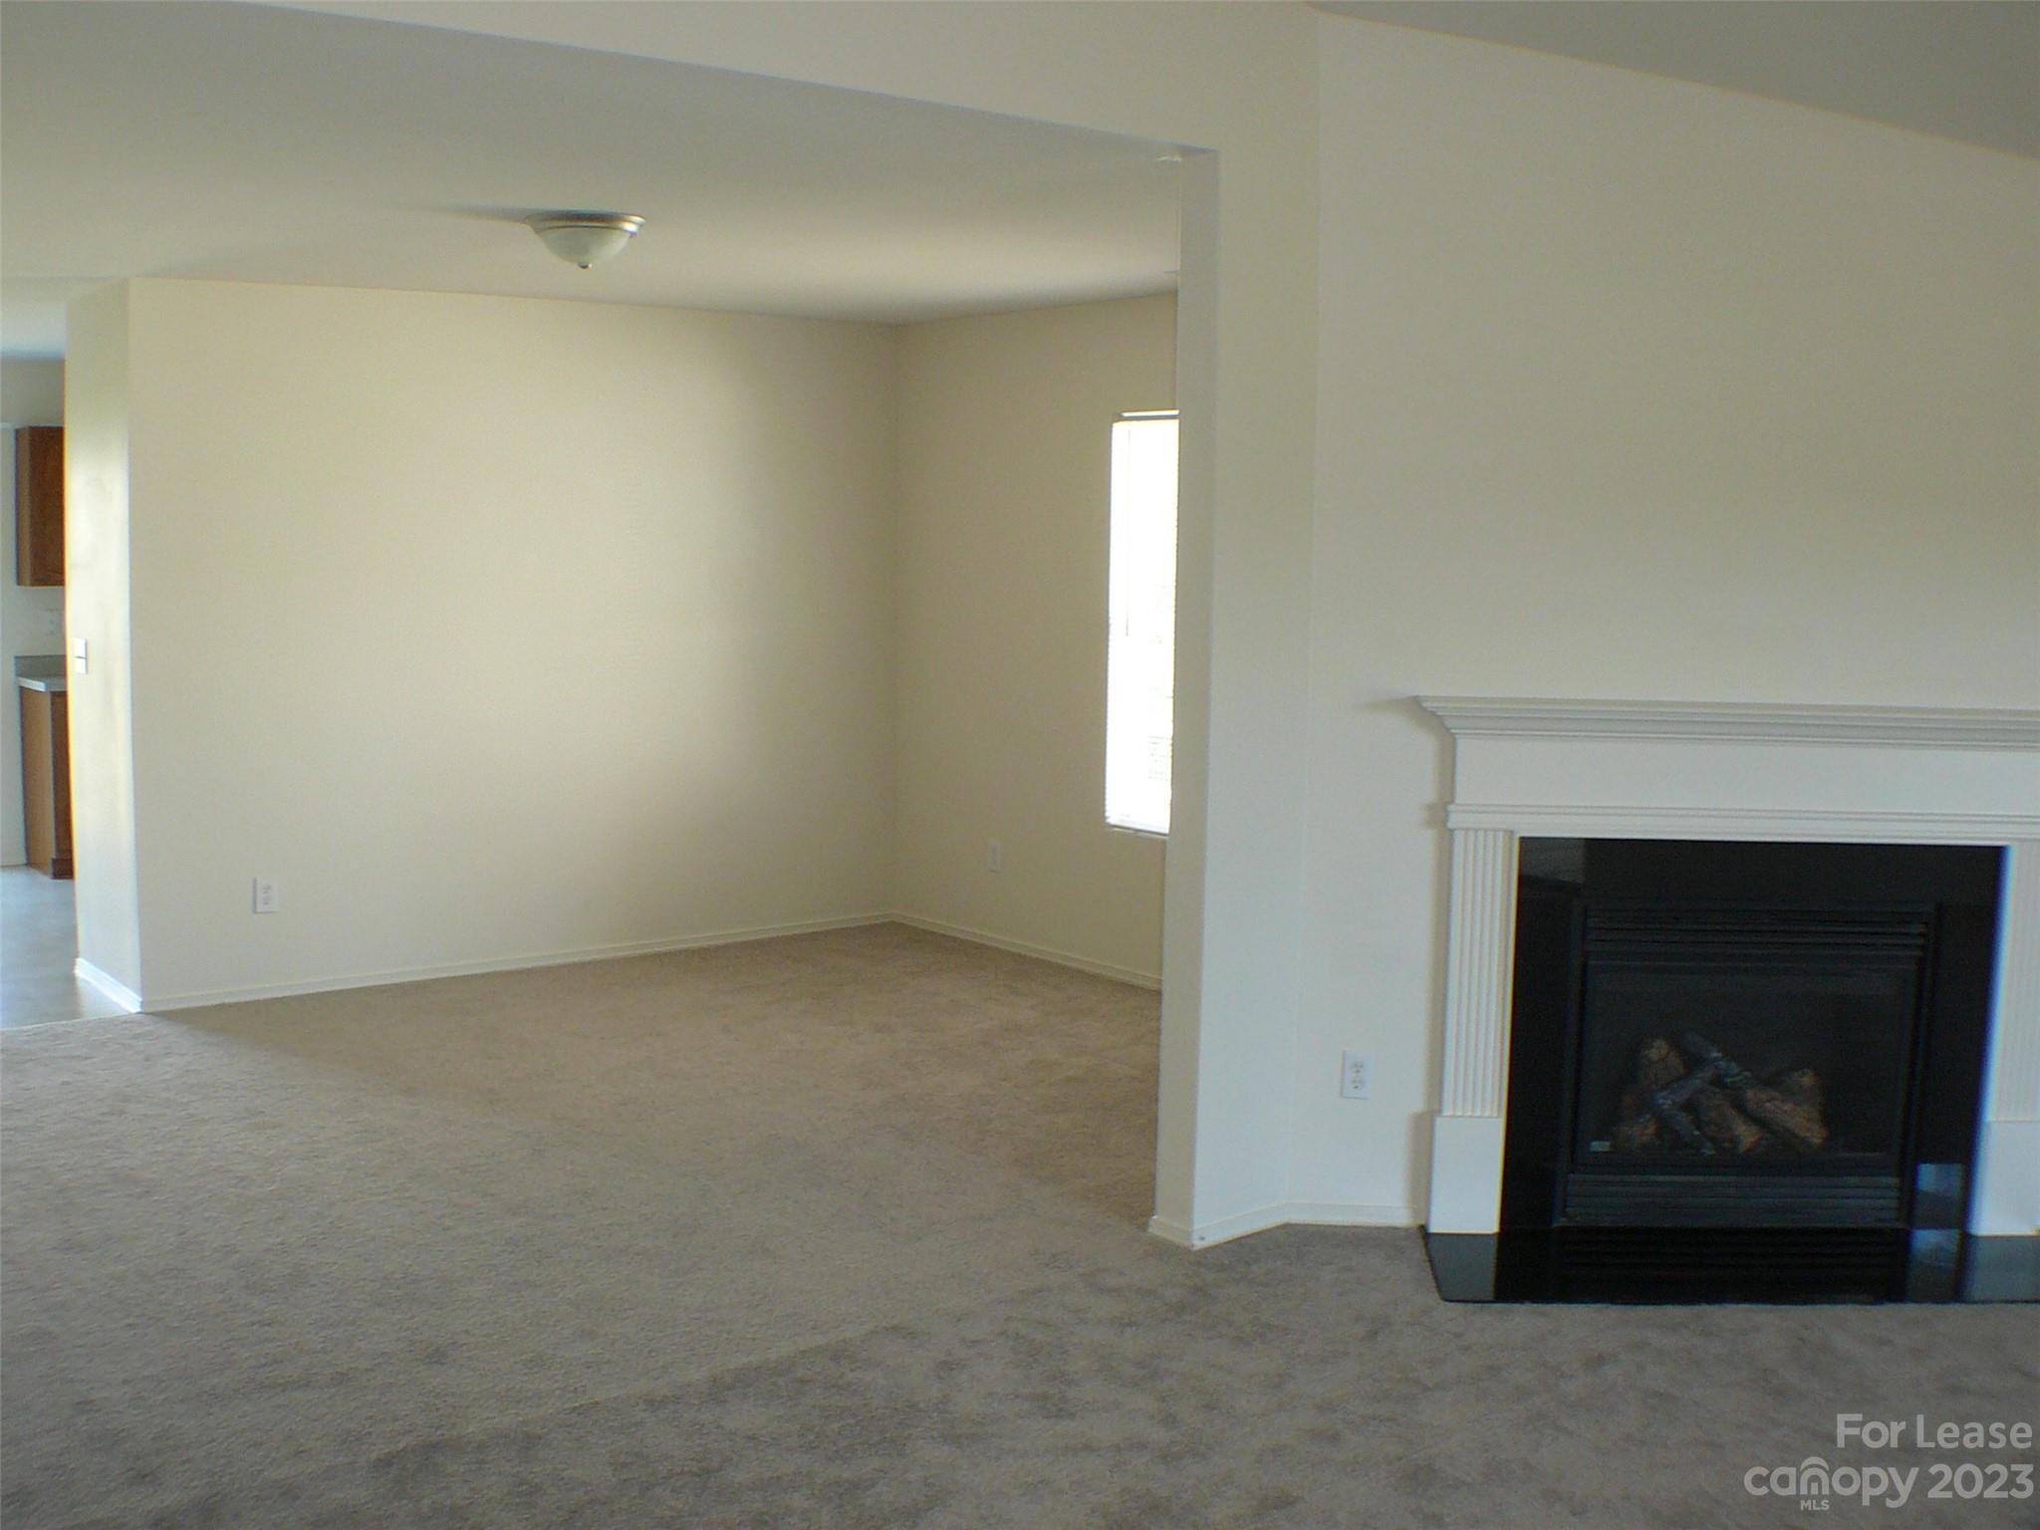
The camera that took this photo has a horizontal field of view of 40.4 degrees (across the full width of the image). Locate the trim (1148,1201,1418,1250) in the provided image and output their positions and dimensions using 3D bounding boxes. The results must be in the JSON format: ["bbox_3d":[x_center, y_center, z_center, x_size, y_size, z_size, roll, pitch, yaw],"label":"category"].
[{"bbox_3d":[0.600,1.058,6.330,0.620,0.060,0.220,1,6,3],"label":"trim"}]

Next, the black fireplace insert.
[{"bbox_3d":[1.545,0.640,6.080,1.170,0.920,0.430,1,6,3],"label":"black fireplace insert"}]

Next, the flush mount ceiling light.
[{"bbox_3d":[-1.135,-1.363,7.220,0.315,0.130,0.315,1,6,3],"label":"flush mount ceiling light"}]

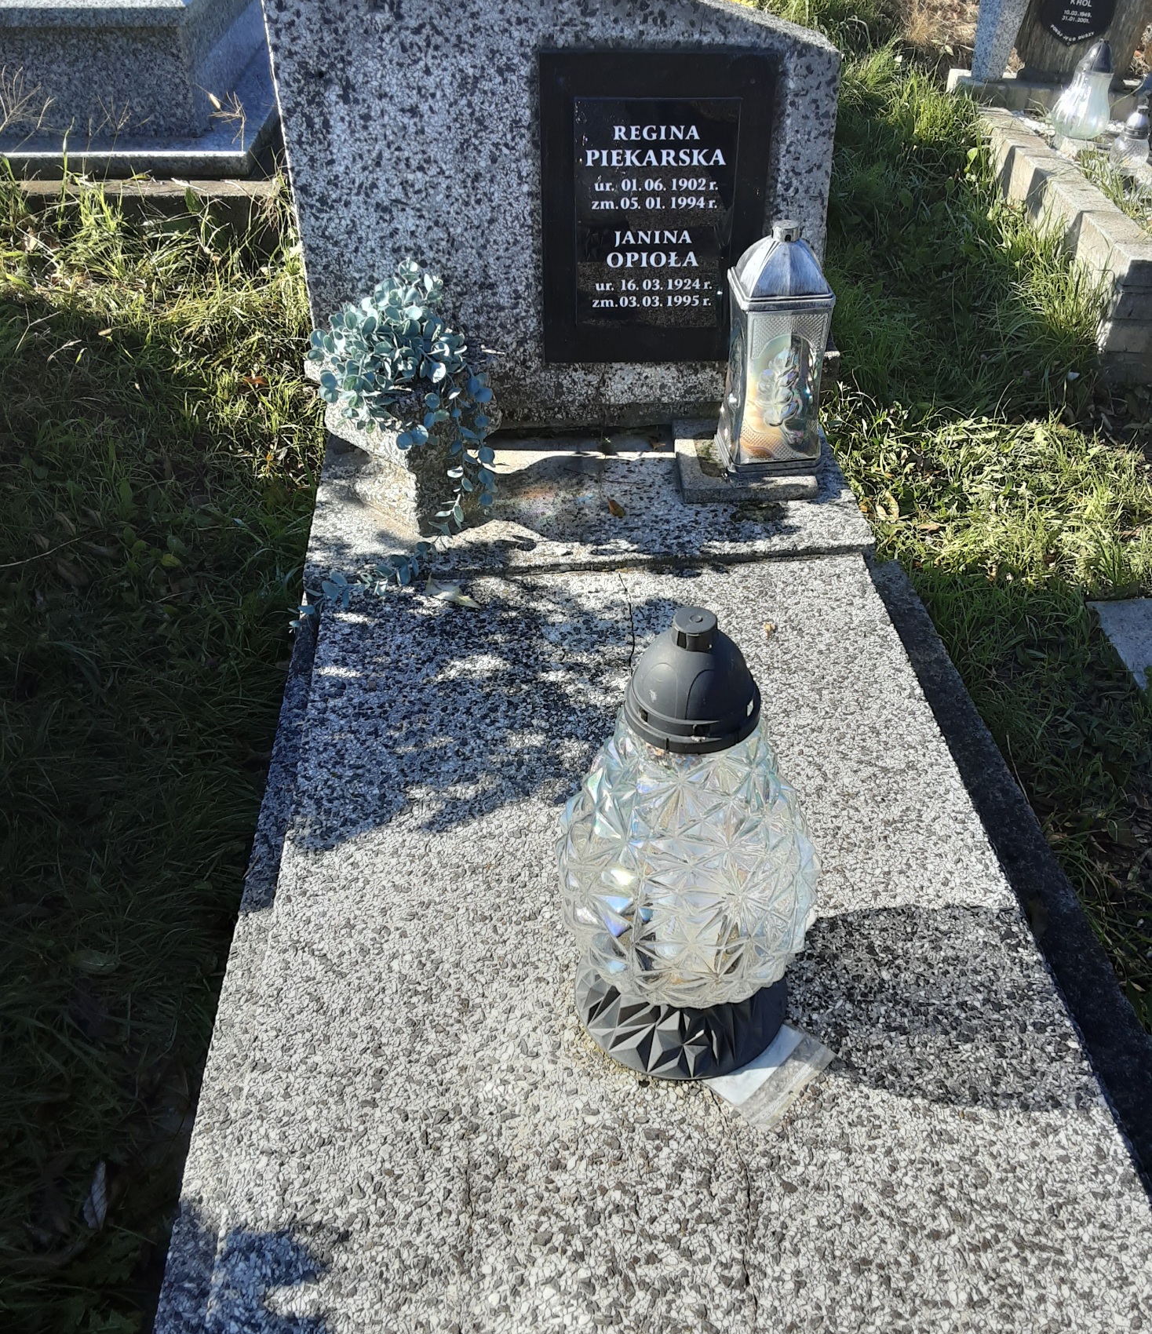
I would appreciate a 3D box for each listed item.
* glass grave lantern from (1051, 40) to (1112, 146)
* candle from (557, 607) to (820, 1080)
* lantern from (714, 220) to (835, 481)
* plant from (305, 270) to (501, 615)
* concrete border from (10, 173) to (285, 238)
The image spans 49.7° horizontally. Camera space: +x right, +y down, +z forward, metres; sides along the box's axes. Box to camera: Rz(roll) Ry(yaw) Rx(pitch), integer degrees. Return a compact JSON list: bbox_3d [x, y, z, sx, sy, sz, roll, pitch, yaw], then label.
[{"bbox_3d":[1.467,-1.658,3.565,0.156,0.256,0.156,-2,36,-2],"label":"glass grave lantern"},{"bbox_3d":[0.079,0.119,0.949,0.202,0.384,0.202,-2,36,-2],"label":"candle"},{"bbox_3d":[0.275,-0.443,1.688,0.133,0.318,0.131,-7,37,-9],"label":"lantern"},{"bbox_3d":[-0.221,-0.319,1.544,0.254,0.361,0.303,-2,36,-2],"label":"plant"},{"bbox_3d":[-1.216,-1.284,3.509,0.860,0.127,0.147,-2,36,-2],"label":"concrete border"}]

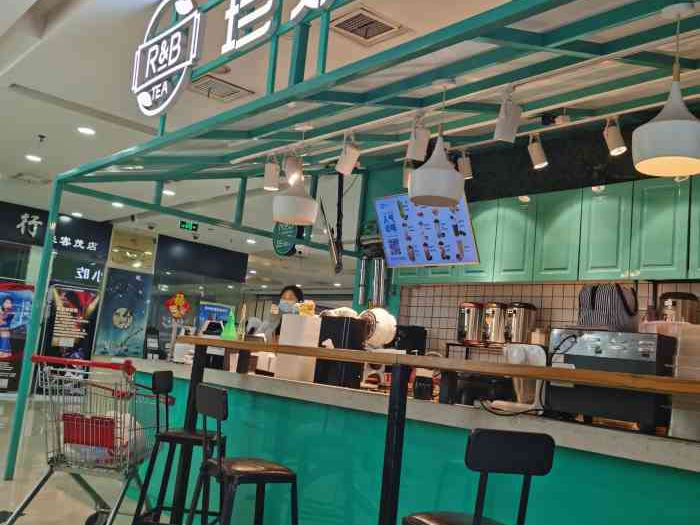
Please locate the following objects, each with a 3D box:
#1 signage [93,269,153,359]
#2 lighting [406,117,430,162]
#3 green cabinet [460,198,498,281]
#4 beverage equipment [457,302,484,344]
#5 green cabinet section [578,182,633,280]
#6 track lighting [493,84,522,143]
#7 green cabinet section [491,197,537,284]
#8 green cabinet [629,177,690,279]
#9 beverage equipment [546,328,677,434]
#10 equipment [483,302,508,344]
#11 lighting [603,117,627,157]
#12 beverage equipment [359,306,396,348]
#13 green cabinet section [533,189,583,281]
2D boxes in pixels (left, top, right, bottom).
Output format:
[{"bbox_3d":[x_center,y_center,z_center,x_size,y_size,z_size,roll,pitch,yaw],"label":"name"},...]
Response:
[{"bbox_3d":[-3.928,0.906,12.738,0.846,1.490,0.030,12,-10,-39],"label":"signage"},{"bbox_3d":[0.371,-0.666,3.942,0.110,0.220,0.150,6,-8,1],"label":"lighting"},{"bbox_3d":[1.227,-0.154,6.385,0.340,0.723,0.407,12,-10,-39],"label":"green cabinet"},{"bbox_3d":[1.012,0.512,6.112,0.260,0.335,0.225,12,-10,-39],"label":"beverage equipment"},{"bbox_3d":[2.037,-0.205,5.613,0.250,0.732,0.423,13,-10,-40],"label":"green cabinet section"},{"bbox_3d":[0.754,-0.713,3.482,0.110,0.235,0.150,6,-8,1],"label":"track lighting"},{"bbox_3d":[1.487,-0.175,6.236,0.250,0.719,0.400,13,-10,-40],"label":"green cabinet section"},{"bbox_3d":[2.275,-0.201,5.152,0.340,0.713,0.409,12,-10,-39],"label":"green cabinet"},{"bbox_3d":[1.142,0.490,3.003,0.420,0.370,0.464,12,-10,-39],"label":"beverage equipment"},{"bbox_3d":[1.182,0.496,5.914,0.260,0.335,0.225,12,-10,-39],"label":"equipment"},{"bbox_3d":[1.811,-0.856,4.983,0.150,0.225,0.110,11,-10,-34],"label":"lighting"},{"bbox_3d":[0.161,0.379,4.248,0.170,0.225,0.210,12,-10,-39],"label":"beverage equipment"},{"bbox_3d":[1.758,-0.189,5.928,0.250,0.725,0.420,13,-10,-40],"label":"green cabinet section"}]

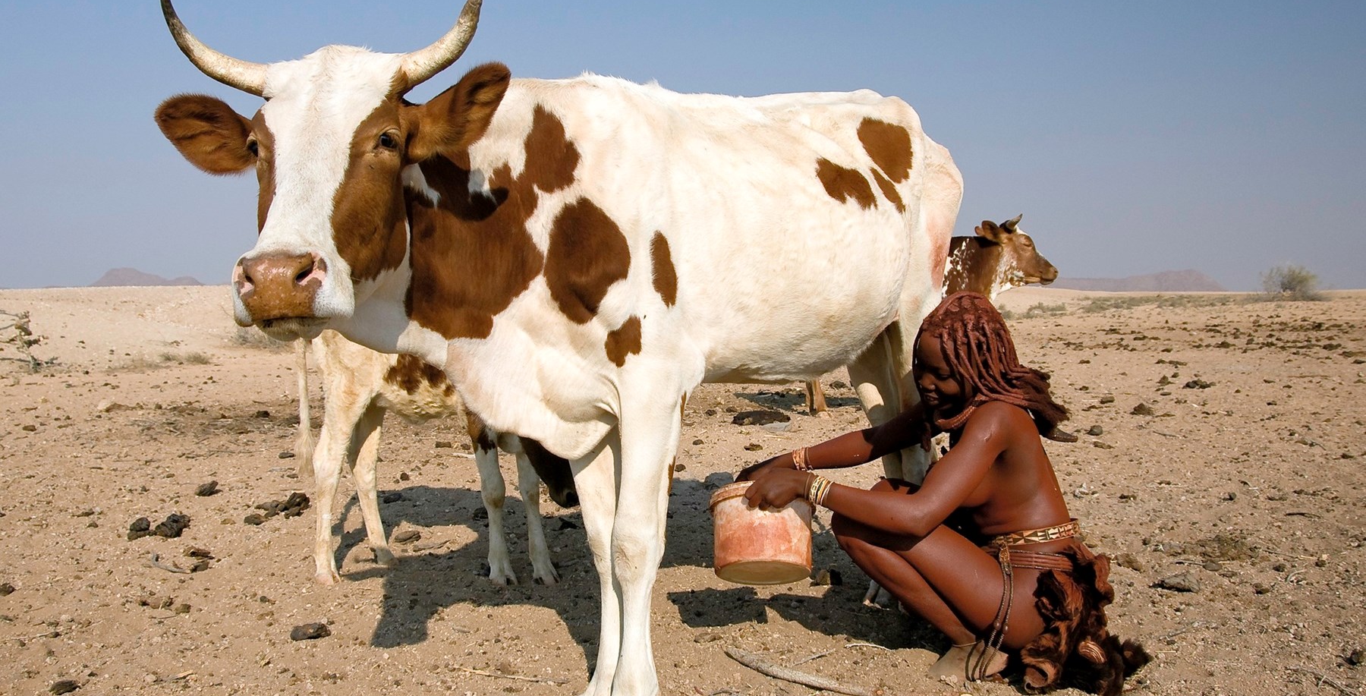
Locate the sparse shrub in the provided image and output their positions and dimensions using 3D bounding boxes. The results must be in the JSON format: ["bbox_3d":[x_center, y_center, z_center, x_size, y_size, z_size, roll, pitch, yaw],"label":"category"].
[{"bbox_3d":[33.946,-3.597,57.000,3.400,2.000,3.100,0,3,0],"label":"sparse shrub"}]

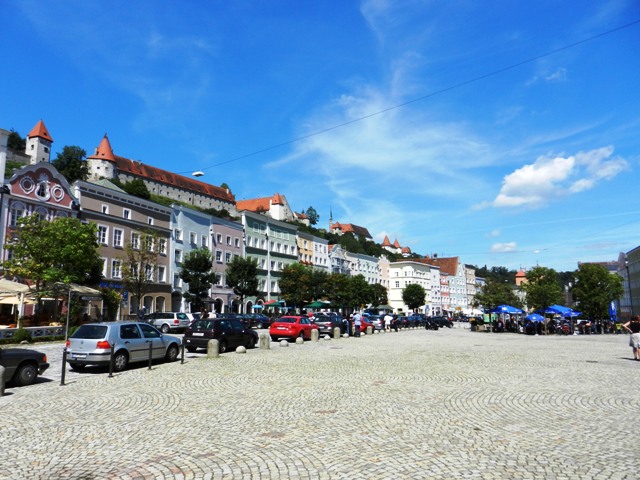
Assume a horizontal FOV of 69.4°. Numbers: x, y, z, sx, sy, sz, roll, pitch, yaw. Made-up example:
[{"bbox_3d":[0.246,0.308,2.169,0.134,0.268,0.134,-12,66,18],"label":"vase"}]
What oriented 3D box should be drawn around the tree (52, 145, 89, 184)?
[{"bbox_3d":[-89.103,-26.355,165.729,11.500,13.800,11.500,5,-10,-29],"label":"tree"}]

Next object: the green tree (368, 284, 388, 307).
[{"bbox_3d":[10.953,11.507,86.542,3.800,7.080,3.800,0,-9,0],"label":"green tree"}]

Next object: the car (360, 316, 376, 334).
[{"bbox_3d":[3.388,6.949,37.981,1.660,1.430,3.900,-4,-10,22],"label":"car"}]

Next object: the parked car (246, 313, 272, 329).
[{"bbox_3d":[-6.729,8.154,46.339,4.400,1.440,1.750,-4,-10,23],"label":"parked car"}]

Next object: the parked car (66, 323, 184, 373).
[{"bbox_3d":[-6.450,3.520,15.730,1.740,1.450,4.150,-4,-9,20],"label":"parked car"}]

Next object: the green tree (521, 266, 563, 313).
[{"bbox_3d":[18.662,5.105,38.941,3.700,5.760,3.700,0,-9,0],"label":"green tree"}]

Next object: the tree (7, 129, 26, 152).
[{"bbox_3d":[-110.314,-35.925,167.721,7.300,9.500,7.300,6,-11,-35],"label":"tree"}]

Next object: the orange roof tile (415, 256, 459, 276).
[{"bbox_3d":[37.774,8.319,150.483,14.000,6.300,6.500,-6,-10,33],"label":"orange roof tile"}]

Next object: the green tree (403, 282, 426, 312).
[{"bbox_3d":[17.276,11.426,84.498,4.200,6.900,4.200,-2,-9,11],"label":"green tree"}]

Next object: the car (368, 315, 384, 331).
[{"bbox_3d":[5.766,7.833,43.728,1.760,1.470,4.200,-4,-10,24],"label":"car"}]

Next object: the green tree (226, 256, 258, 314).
[{"bbox_3d":[-8.401,5.798,49.710,3.700,7.500,3.700,0,-9,0],"label":"green tree"}]

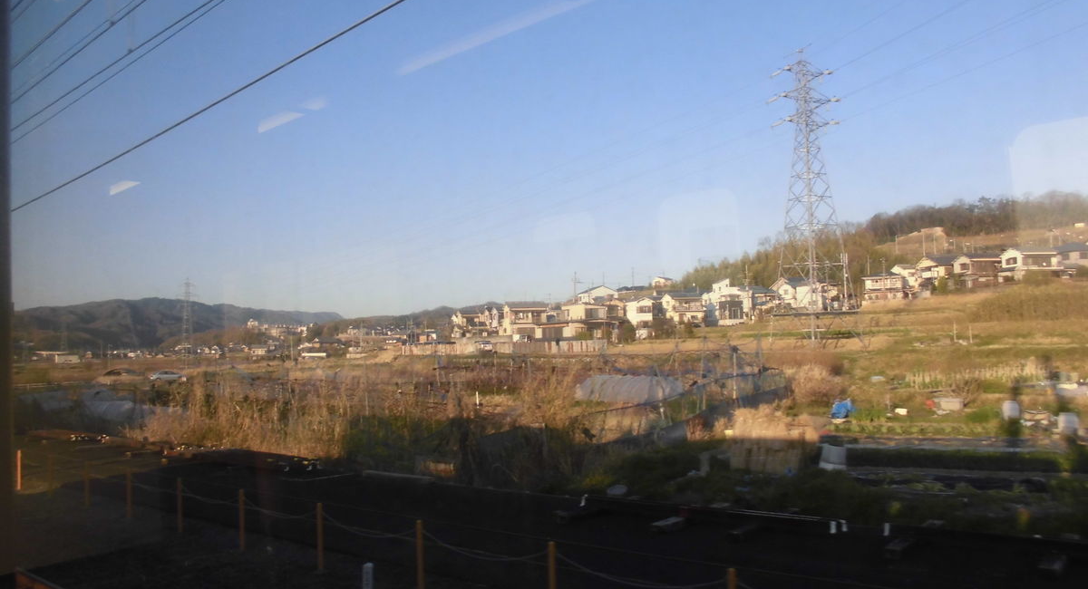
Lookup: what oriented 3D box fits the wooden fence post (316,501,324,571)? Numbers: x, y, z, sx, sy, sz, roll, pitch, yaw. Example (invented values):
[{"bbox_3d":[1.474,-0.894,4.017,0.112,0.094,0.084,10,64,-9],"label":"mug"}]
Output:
[{"bbox_3d":[-2.937,3.194,10.734,0.085,0.870,0.085,1,-4,-40],"label":"wooden fence post"}]

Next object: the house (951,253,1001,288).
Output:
[{"bbox_3d":[92.321,-5.145,174.800,7.600,7.200,6.400,-1,-3,-9],"label":"house"}]

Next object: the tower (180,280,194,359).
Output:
[{"bbox_3d":[-130.977,9.932,300.000,6.500,31.629,7.500,-5,-5,45],"label":"tower"}]

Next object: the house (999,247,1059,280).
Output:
[{"bbox_3d":[101.963,-6.144,171.805,8.900,7.000,6.900,-1,-3,-9],"label":"house"}]

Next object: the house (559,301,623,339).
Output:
[{"bbox_3d":[8.921,4.996,157.000,9.500,6.565,7.500,0,-4,-28],"label":"house"}]

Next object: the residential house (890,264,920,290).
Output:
[{"bbox_3d":[91.926,-3.986,207.000,6.800,6.821,6.000,-1,-4,-15],"label":"residential house"}]

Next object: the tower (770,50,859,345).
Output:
[{"bbox_3d":[35.039,-12.870,108.000,9.000,39.453,9.000,0,-4,-21],"label":"tower"}]

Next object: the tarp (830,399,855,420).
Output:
[{"bbox_3d":[12.028,4.632,33.000,0.950,0.820,0.850,-3,-3,15],"label":"tarp"}]

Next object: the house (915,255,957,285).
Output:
[{"bbox_3d":[92.269,-5.379,192.000,7.600,7.009,6.800,-1,-4,-15],"label":"house"}]

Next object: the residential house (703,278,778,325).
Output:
[{"bbox_3d":[41.653,1.805,174.000,13.400,9.176,9.000,-1,-4,-15],"label":"residential house"}]

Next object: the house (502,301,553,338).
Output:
[{"bbox_3d":[-3.686,5.410,166.792,8.300,7.500,7.500,-1,-3,-18],"label":"house"}]

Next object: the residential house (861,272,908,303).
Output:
[{"bbox_3d":[77.290,-1.663,185.811,8.400,6.800,6.500,-3,-3,20],"label":"residential house"}]

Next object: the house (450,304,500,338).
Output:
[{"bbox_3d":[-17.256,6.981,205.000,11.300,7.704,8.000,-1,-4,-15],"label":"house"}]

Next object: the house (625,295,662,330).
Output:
[{"bbox_3d":[20.432,4.202,167.797,6.500,7.300,6.800,-3,-3,20],"label":"house"}]

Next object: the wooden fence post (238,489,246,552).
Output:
[{"bbox_3d":[-4.450,3.324,12.039,0.085,0.870,0.085,1,-4,-40],"label":"wooden fence post"}]

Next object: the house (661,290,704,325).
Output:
[{"bbox_3d":[31.435,3.070,185.000,8.300,7.444,6.800,-1,-4,-15],"label":"house"}]

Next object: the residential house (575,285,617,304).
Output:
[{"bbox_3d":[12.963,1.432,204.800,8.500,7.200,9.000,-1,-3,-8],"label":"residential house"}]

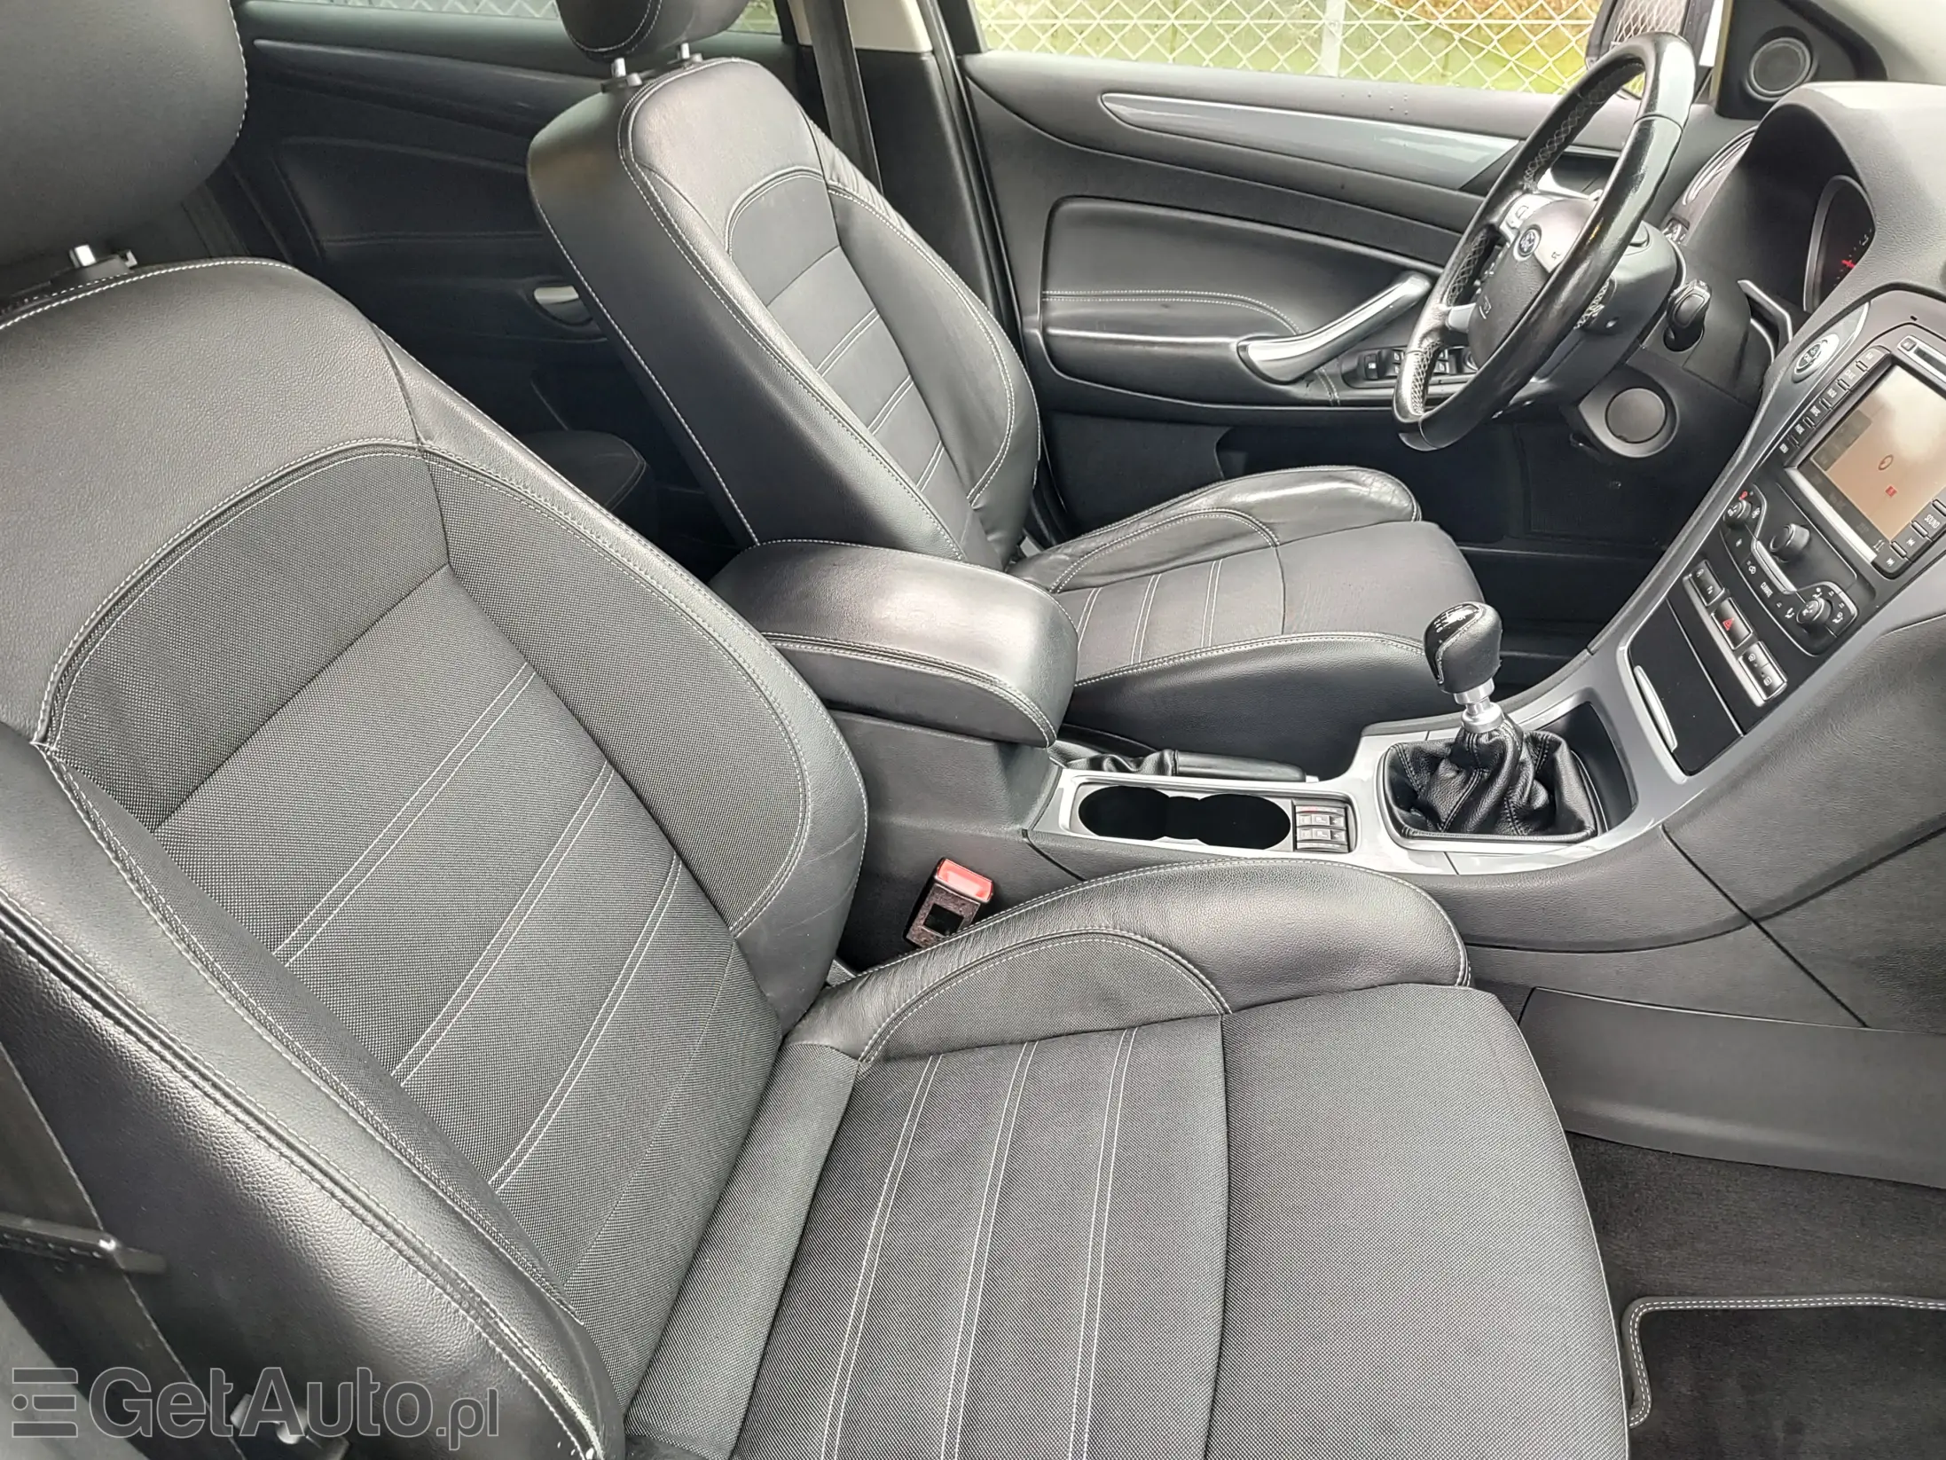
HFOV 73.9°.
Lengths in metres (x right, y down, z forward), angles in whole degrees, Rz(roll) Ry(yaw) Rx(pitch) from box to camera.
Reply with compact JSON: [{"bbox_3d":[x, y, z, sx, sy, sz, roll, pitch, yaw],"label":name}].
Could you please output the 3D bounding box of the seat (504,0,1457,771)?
[{"bbox_3d":[0.067,-0.370,1.296,0.935,0.935,0.530,6,33,8],"label":"seat"}]

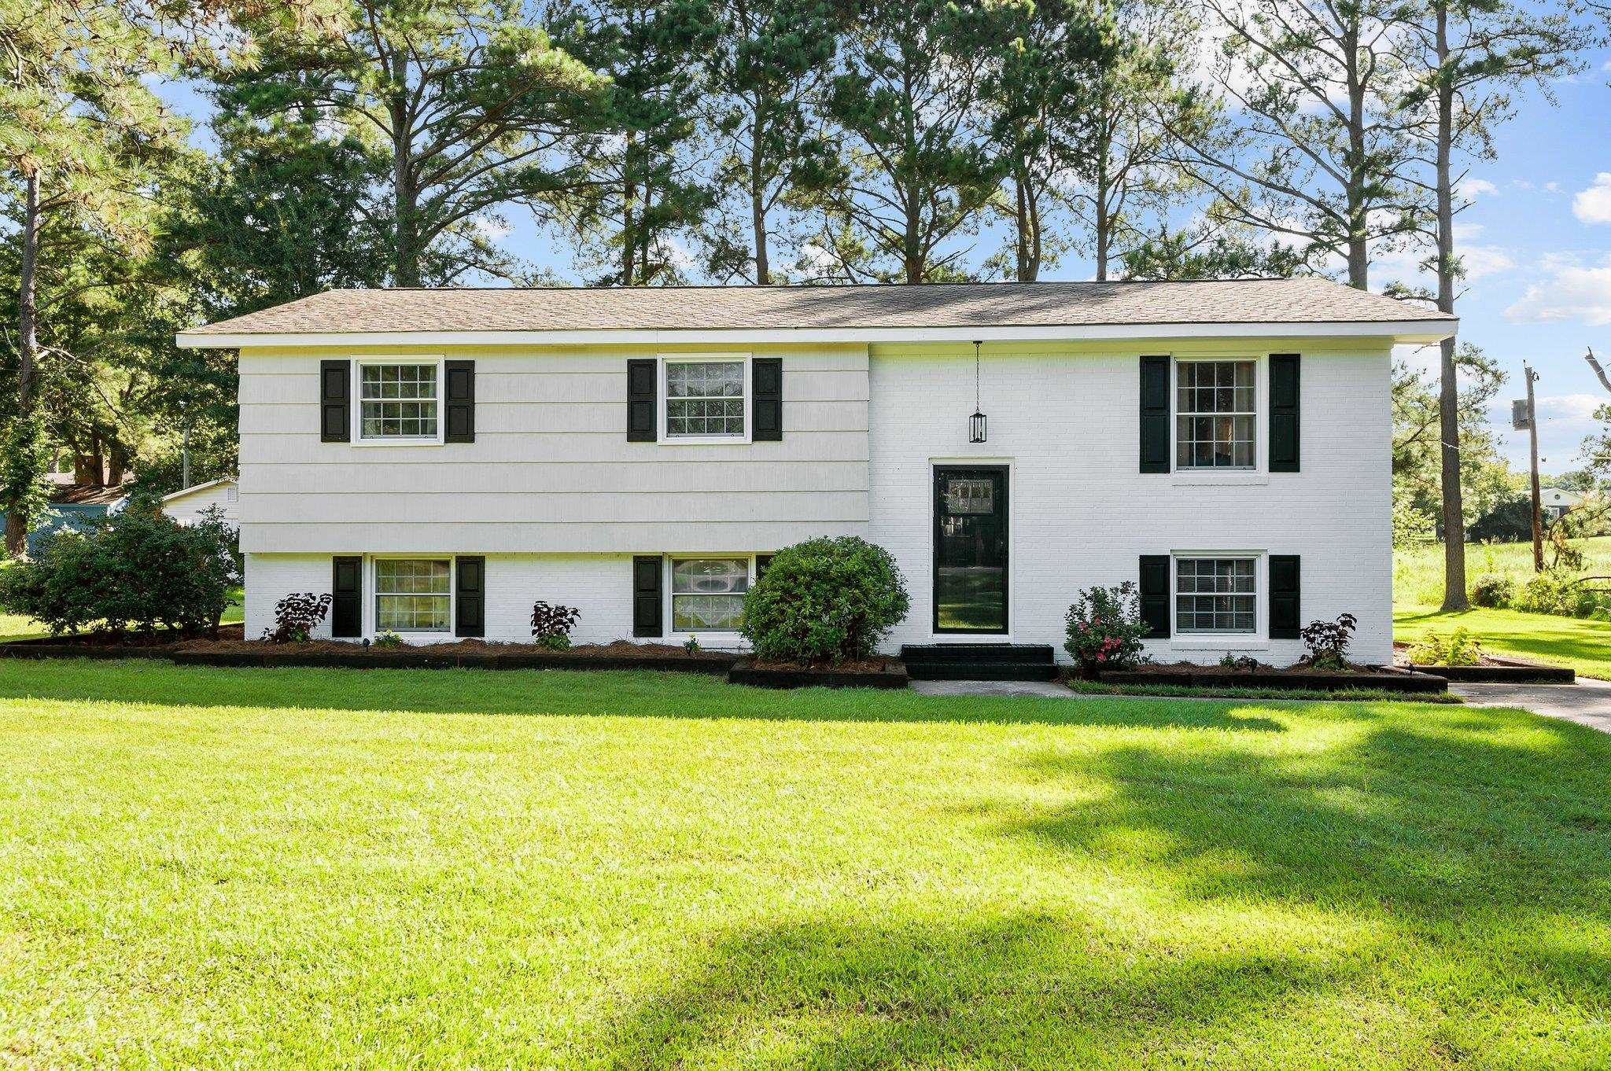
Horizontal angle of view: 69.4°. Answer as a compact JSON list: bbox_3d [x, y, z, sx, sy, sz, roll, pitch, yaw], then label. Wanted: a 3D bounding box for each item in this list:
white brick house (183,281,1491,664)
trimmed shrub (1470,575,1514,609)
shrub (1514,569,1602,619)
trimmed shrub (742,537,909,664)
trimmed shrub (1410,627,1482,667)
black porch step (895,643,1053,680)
[{"bbox_3d":[0.145,-1.112,17.457,14.883,5.352,7.982,0,0,3],"label":"white brick house"},{"bbox_3d":[15.353,1.253,26.000,1.000,0.760,0.950,0,0,3],"label":"trimmed shrub"},{"bbox_3d":[15.419,1.199,23.800,1.800,1.000,1.500,0,0,3],"label":"shrub"},{"bbox_3d":[0.227,0.731,13.100,1.870,1.440,1.780,0,0,3],"label":"trimmed shrub"},{"bbox_3d":[7.824,1.361,14.200,0.870,0.470,0.800,0,0,3],"label":"trimmed shrub"},{"bbox_3d":[1.999,1.475,13.565,1.770,0.330,0.720,0,0,3],"label":"black porch step"}]

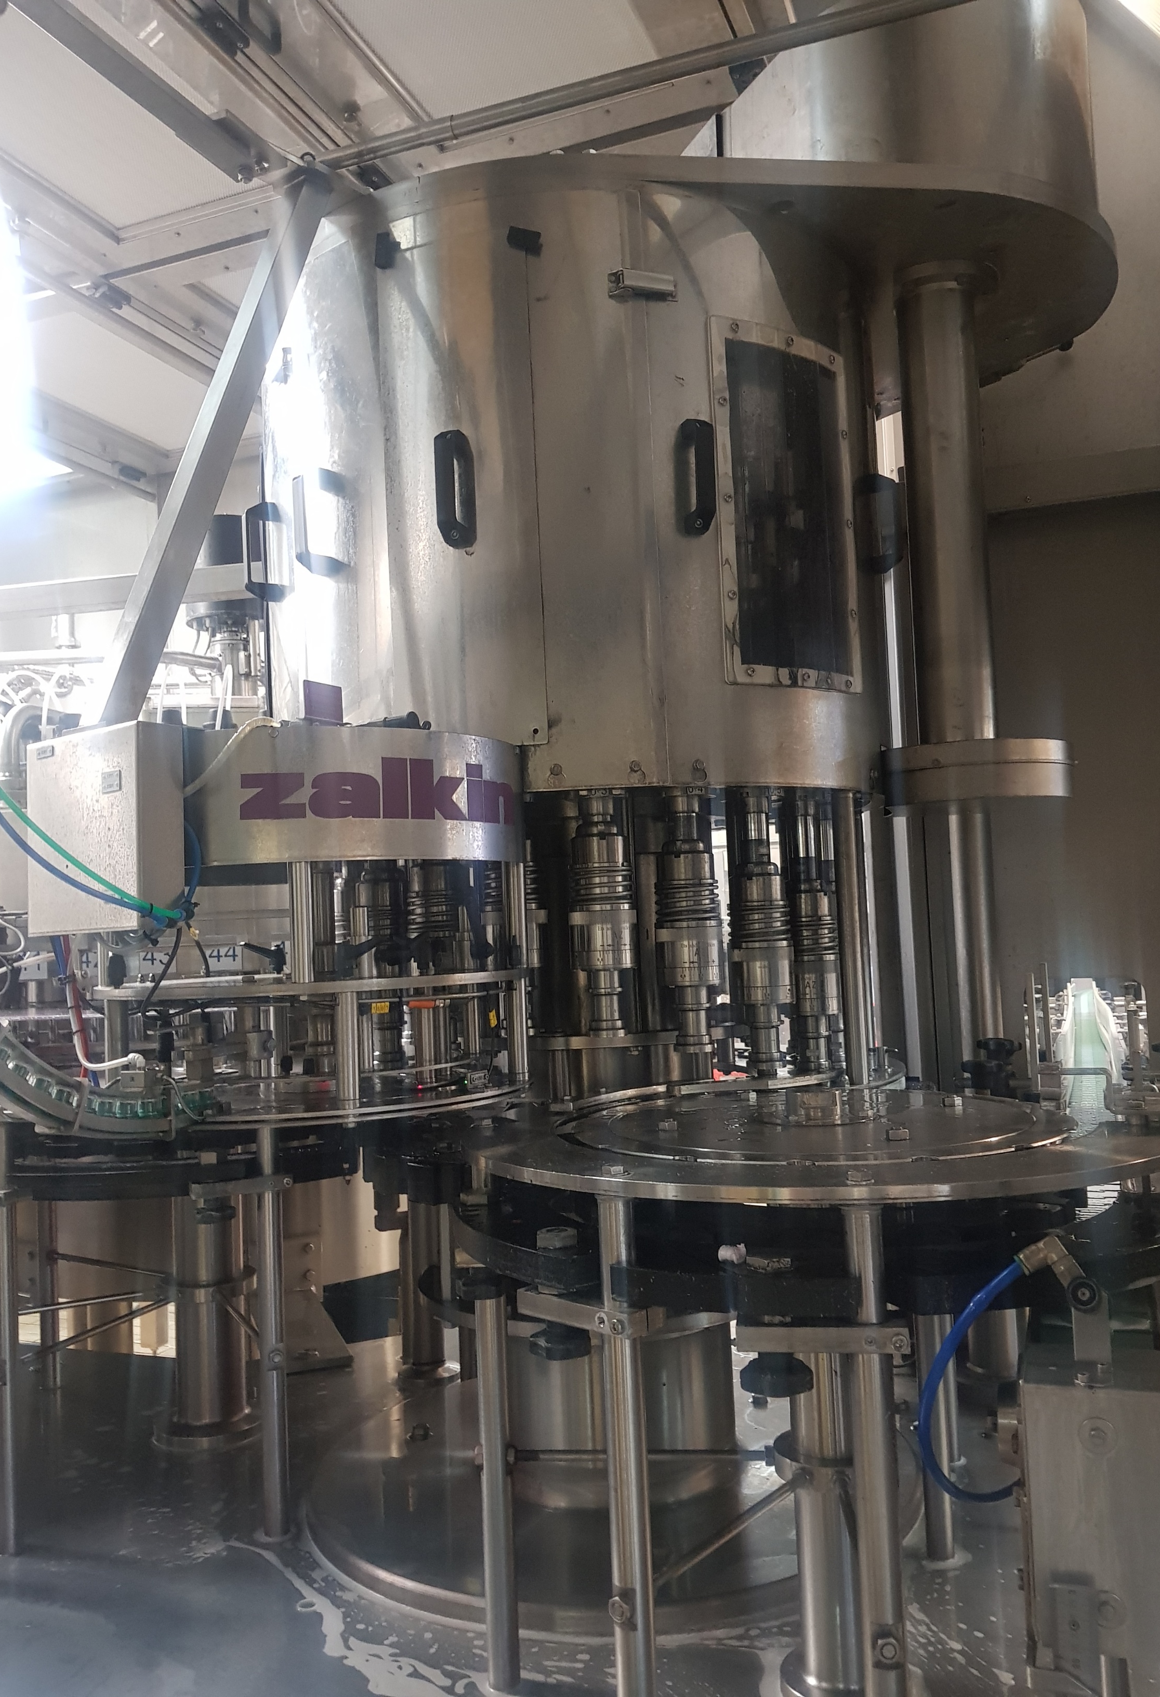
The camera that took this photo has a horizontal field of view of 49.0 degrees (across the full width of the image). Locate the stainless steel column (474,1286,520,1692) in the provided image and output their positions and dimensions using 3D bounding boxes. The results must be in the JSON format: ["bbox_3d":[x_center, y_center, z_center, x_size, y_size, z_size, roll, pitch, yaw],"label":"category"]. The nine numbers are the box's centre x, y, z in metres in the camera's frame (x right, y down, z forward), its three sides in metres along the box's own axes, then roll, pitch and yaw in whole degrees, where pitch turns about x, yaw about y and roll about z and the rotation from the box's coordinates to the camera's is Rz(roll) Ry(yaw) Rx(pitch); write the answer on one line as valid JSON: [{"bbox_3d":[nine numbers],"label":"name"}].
[{"bbox_3d":[-0.086,0.659,1.318,0.032,0.397,0.032,-2,-4,0],"label":"stainless steel column"}]

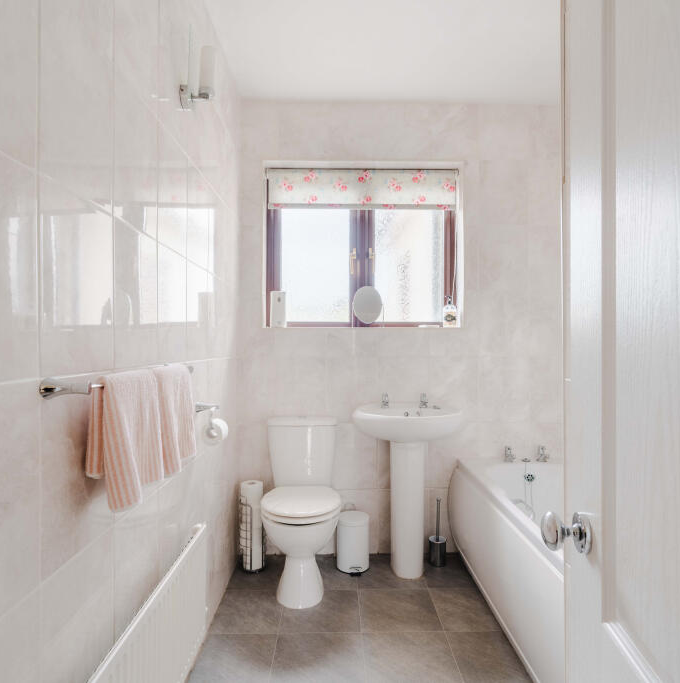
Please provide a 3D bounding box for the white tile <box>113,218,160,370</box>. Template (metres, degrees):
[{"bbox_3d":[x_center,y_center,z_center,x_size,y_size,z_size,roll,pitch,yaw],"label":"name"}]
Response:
[{"bbox_3d":[-0.529,-0.110,1.182,0.010,0.356,0.264,0,0,0],"label":"white tile"}]

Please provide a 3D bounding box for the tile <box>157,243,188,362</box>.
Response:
[{"bbox_3d":[-0.548,-0.111,1.500,0.010,0.360,0.275,0,0,-1],"label":"tile"}]

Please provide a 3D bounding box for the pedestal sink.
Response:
[{"bbox_3d":[0.339,0.748,2.268,0.555,0.845,0.445,0,0,-1],"label":"pedestal sink"}]

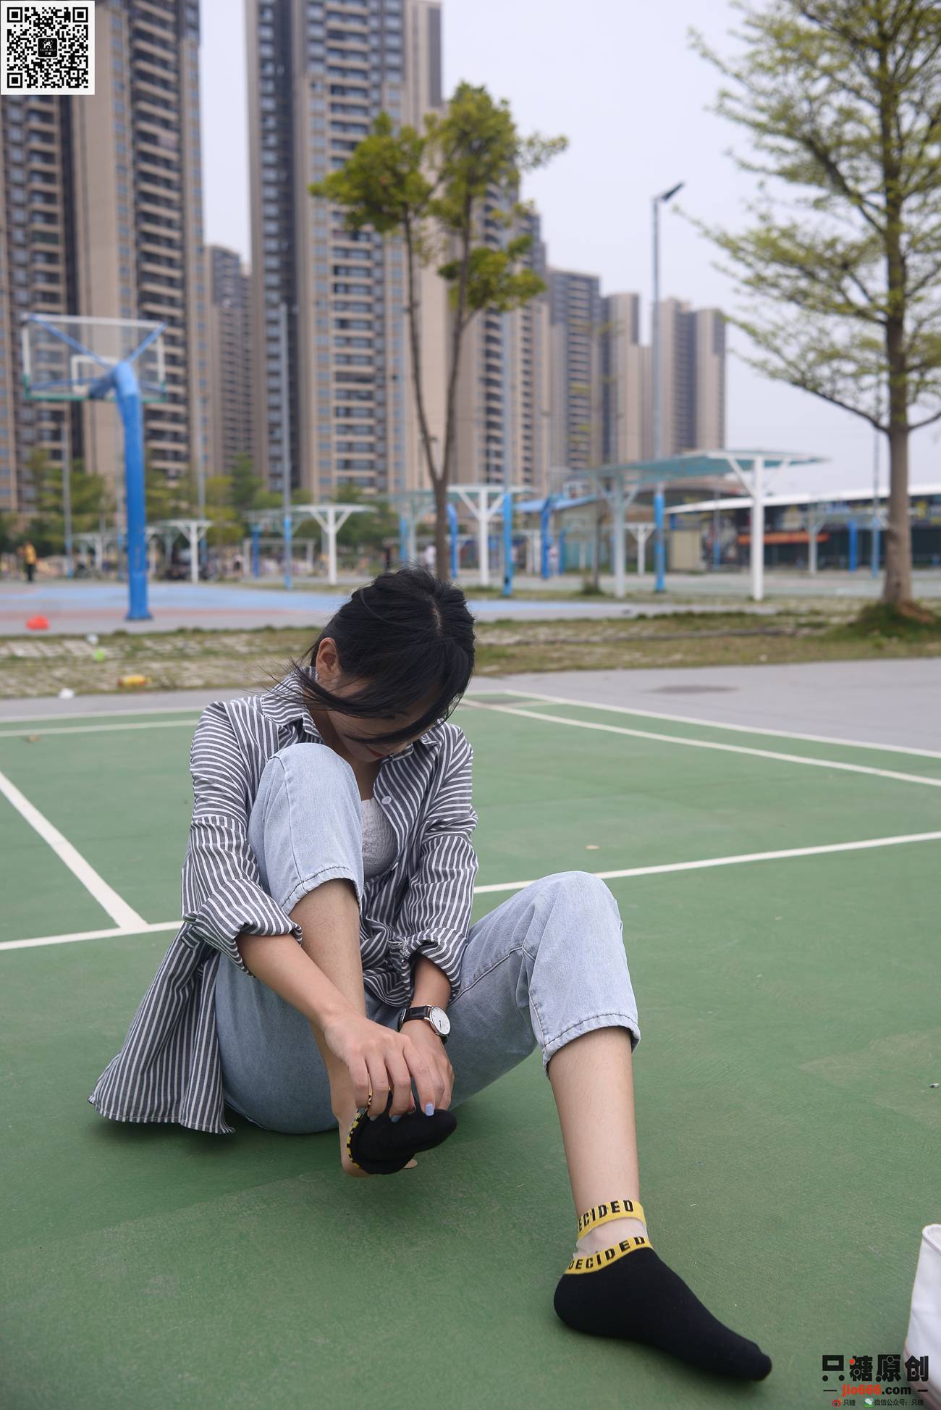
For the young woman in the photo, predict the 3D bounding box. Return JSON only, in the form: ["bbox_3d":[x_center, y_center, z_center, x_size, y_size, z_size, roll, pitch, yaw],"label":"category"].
[{"bbox_3d":[-0.140,0.218,1.605,0.630,0.760,0.910,-2,5,-15],"label":"young woman"}]

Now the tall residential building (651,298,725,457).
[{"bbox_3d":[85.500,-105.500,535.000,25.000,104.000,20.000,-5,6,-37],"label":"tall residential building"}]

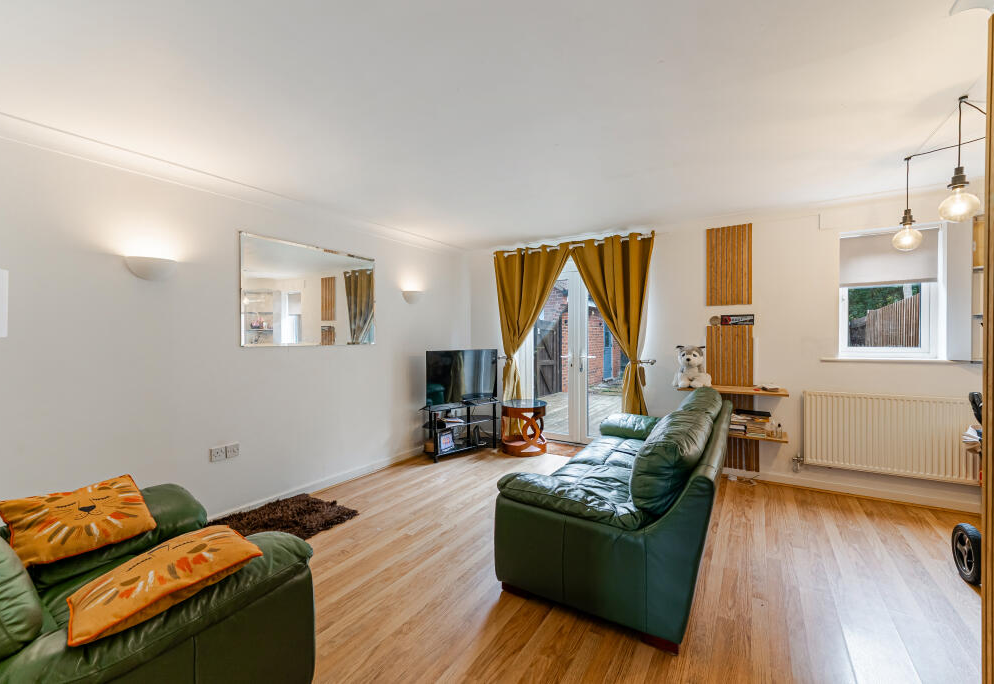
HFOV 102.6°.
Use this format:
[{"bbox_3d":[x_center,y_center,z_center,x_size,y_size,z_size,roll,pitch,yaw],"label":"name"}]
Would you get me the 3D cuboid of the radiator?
[{"bbox_3d":[2.985,0.704,3.002,1.060,0.600,0.090,0,1,33],"label":"radiator"}]

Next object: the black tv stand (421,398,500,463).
[{"bbox_3d":[-0.428,0.979,4.561,1.000,0.520,0.410,-1,1,-42],"label":"black tv stand"}]

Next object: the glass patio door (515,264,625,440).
[{"bbox_3d":[0.959,0.170,4.658,1.520,2.120,0.090,0,1,33],"label":"glass patio door"}]

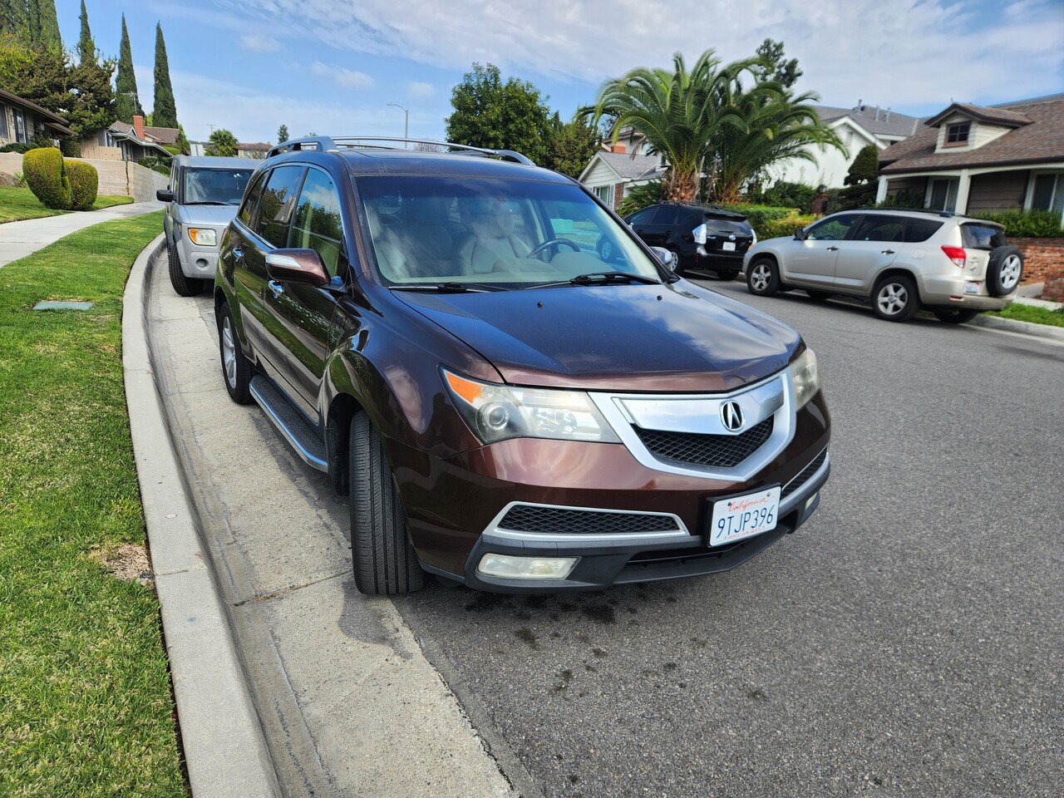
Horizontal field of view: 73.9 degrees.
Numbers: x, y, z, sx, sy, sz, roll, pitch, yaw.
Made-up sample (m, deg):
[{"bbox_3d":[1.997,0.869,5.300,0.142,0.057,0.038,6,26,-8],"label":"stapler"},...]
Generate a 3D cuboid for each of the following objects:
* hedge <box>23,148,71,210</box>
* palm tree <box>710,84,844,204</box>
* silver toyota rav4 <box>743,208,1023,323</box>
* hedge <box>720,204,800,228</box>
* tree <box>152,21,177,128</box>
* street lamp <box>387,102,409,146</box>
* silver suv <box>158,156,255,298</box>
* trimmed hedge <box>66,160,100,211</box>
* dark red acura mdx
[{"bbox_3d":[-14.427,-6.536,20.968,1.200,1.745,1.200,-9,19,-37],"label":"hedge"},{"bbox_3d":[7.753,-8.340,24.645,5.200,4.865,5.200,8,16,17],"label":"palm tree"},{"bbox_3d":[5.850,-2.410,12.350,1.830,1.710,4.580,-5,17,-30],"label":"silver toyota rav4"},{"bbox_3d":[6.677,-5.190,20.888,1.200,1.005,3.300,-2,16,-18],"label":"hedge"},{"bbox_3d":[-31.079,-24.962,59.639,2.000,12.273,2.000,-6,18,-30],"label":"tree"},{"bbox_3d":[-12.538,-22.847,66.131,1.900,8.936,0.350,2,15,-1],"label":"street lamp"},{"bbox_3d":[-4.400,-2.630,10.480,1.850,1.790,4.290,-6,18,-28],"label":"silver suv"},{"bbox_3d":[-13.623,-6.423,21.321,0.950,1.442,1.000,-9,19,-37],"label":"trimmed hedge"},{"bbox_3d":[-0.535,-0.564,4.156,2.030,1.740,4.870,-7,18,-29],"label":"dark red acura mdx"}]

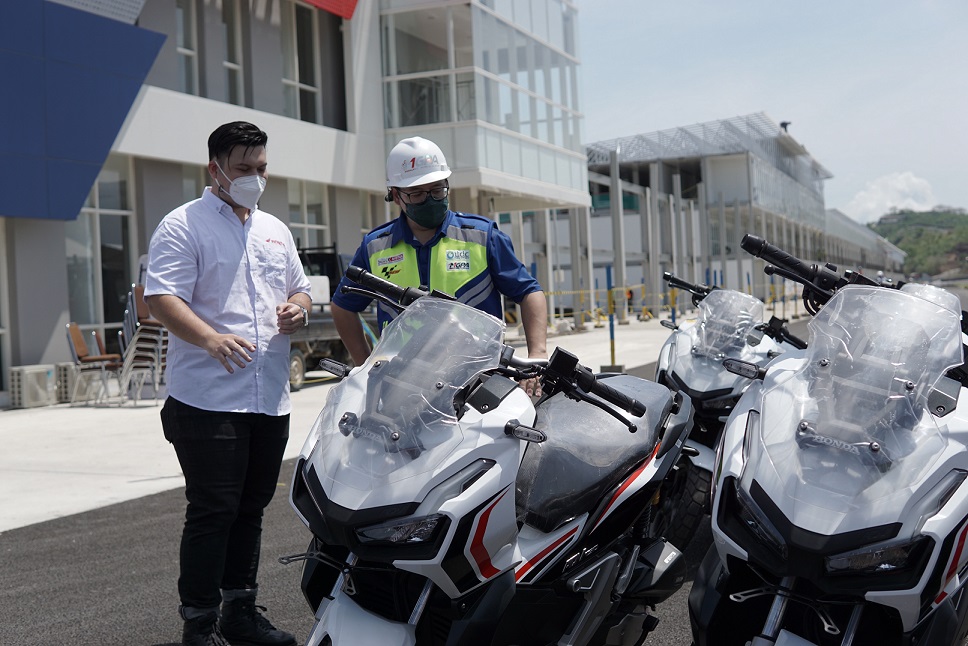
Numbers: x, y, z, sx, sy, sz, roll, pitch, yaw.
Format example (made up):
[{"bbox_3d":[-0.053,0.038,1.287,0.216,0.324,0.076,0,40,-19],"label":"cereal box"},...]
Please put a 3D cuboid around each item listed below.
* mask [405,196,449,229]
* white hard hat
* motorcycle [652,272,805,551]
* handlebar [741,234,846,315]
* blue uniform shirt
[{"bbox_3d":[-0.176,-0.338,3.700,0.138,0.115,0.085,-9,19,-26],"label":"mask"},{"bbox_3d":[-0.205,-0.501,3.790,0.210,0.155,0.260,-8,17,-22],"label":"white hard hat"},{"bbox_3d":[1.125,0.367,5.520,0.780,1.160,1.940,7,5,23],"label":"motorcycle"},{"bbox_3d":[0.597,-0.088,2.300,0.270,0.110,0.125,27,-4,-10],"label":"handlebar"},{"bbox_3d":[-0.147,-0.046,3.750,0.620,0.600,0.320,-3,8,3],"label":"blue uniform shirt"}]

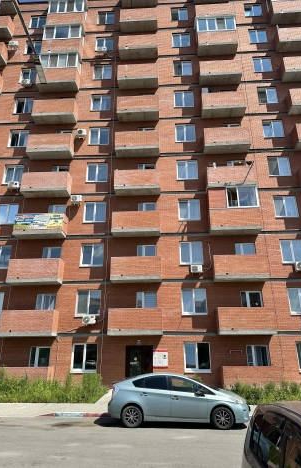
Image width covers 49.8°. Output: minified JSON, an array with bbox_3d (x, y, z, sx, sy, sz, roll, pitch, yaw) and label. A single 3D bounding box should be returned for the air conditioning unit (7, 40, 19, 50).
[{"bbox_3d":[-10.919,-15.126,25.981,0.800,0.550,0.300,-1,-20,3],"label":"air conditioning unit"}]

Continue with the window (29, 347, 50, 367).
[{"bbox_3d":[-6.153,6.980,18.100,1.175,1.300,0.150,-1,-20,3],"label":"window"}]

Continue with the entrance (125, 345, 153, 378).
[{"bbox_3d":[-0.593,7.245,17.685,1.530,2.174,0.200,-1,-20,3],"label":"entrance"}]

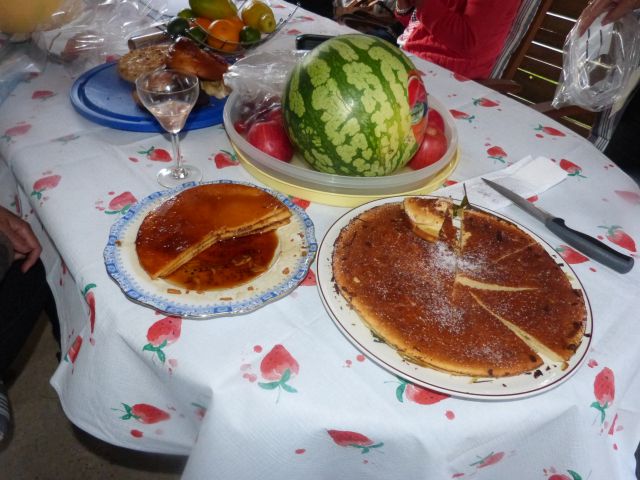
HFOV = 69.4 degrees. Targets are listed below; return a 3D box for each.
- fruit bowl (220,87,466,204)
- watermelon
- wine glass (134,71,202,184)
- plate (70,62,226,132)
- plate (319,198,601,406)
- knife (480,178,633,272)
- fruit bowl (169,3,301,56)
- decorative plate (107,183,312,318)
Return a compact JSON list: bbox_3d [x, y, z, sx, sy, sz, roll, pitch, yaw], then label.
[{"bbox_3d":[0.037,-0.186,0.759,0.378,0.050,0.378,3,42,-3],"label":"fruit bowl"},{"bbox_3d":[0.047,-0.175,0.617,0.192,0.192,0.192,6,42,0],"label":"watermelon"},{"bbox_3d":[-0.196,-0.142,0.616,0.075,0.140,0.075,6,42,0],"label":"wine glass"},{"bbox_3d":[-0.285,-0.284,0.857,0.320,0.016,0.320,3,42,-3],"label":"plate"},{"bbox_3d":[0.146,0.049,0.525,0.300,0.028,0.300,3,42,-3],"label":"plate"},{"bbox_3d":[0.317,-0.030,0.639,0.027,0.020,0.233,-23,49,-28],"label":"knife"},{"bbox_3d":[-0.194,-0.483,1.022,0.290,0.105,0.290,6,42,0],"label":"fruit bowl"},{"bbox_3d":[-0.123,0.005,0.547,0.239,0.025,0.239,3,42,-3],"label":"decorative plate"}]

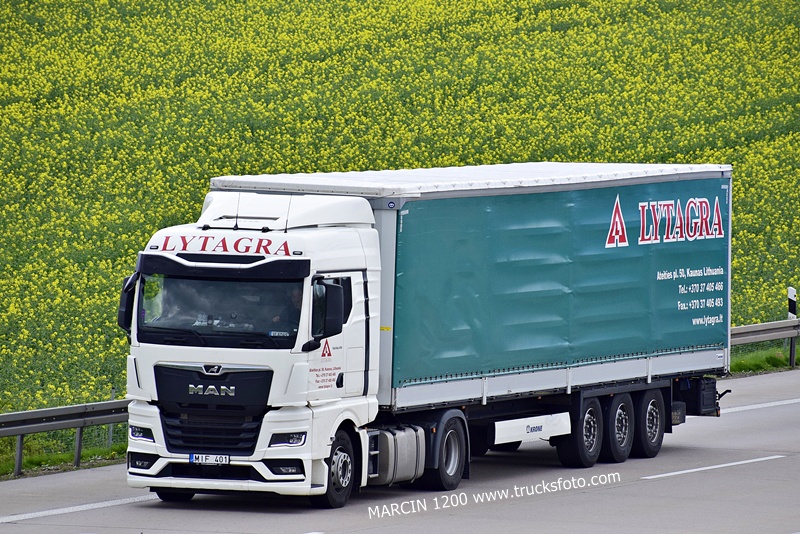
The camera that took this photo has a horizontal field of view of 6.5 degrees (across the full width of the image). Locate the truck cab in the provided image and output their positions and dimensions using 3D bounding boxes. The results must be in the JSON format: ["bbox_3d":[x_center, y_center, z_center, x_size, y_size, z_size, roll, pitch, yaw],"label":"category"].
[{"bbox_3d":[-1.850,1.042,86.762,2.680,3.820,2.380,2,3,21],"label":"truck cab"}]

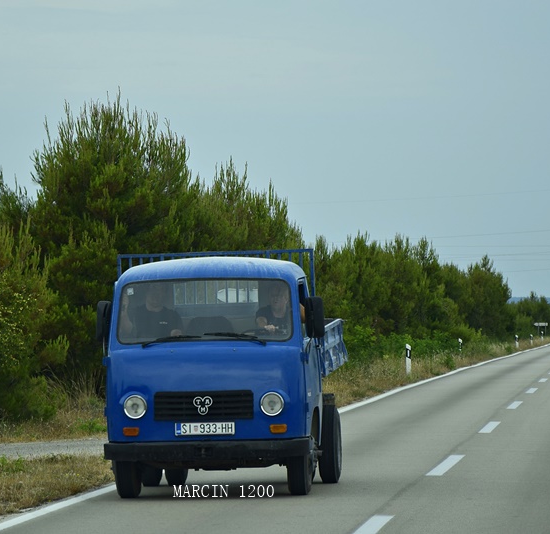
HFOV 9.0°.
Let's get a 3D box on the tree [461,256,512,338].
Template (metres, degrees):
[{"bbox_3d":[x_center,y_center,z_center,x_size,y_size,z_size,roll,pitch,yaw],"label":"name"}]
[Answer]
[{"bbox_3d":[12.970,2.030,215.000,3.200,5.300,3.200,0,-1,5],"label":"tree"}]

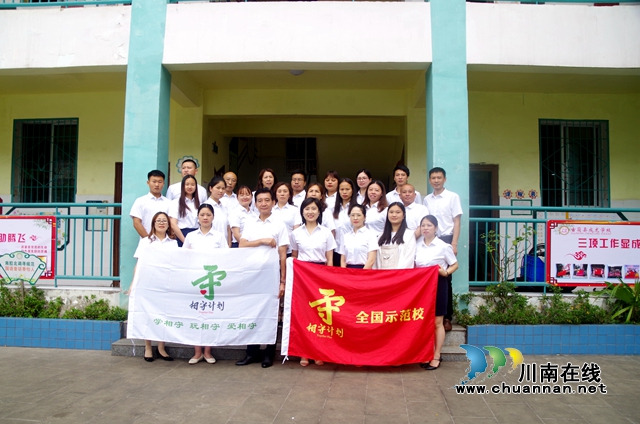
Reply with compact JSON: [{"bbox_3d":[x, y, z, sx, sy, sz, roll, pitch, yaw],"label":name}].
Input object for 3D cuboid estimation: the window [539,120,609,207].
[{"bbox_3d":[4.051,-0.762,7.624,1.160,1.430,0.120,0,-3,1],"label":"window"}]

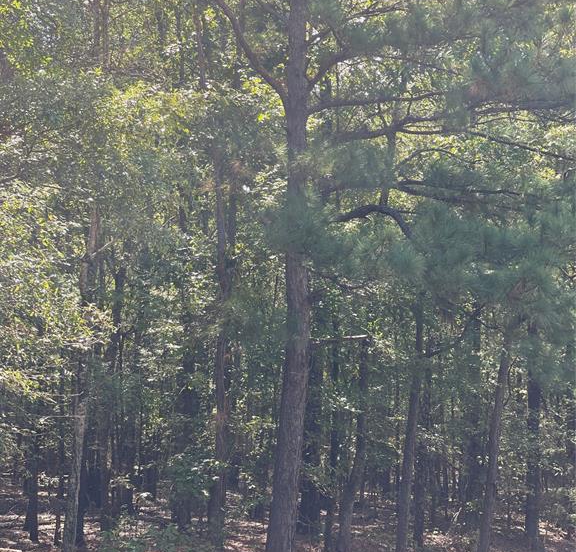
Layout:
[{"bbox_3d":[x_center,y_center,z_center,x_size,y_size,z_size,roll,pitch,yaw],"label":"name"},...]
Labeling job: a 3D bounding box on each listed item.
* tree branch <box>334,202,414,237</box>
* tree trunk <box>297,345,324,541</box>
[{"bbox_3d":[0.987,-0.633,16.200,0.880,0.410,0.400,0,-7,0],"label":"tree branch"},{"bbox_3d":[0.440,2.933,25.217,0.380,3.442,0.340,2,-7,1],"label":"tree trunk"}]

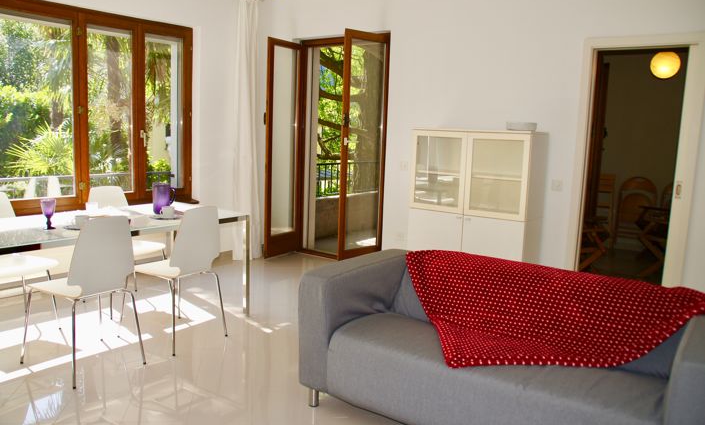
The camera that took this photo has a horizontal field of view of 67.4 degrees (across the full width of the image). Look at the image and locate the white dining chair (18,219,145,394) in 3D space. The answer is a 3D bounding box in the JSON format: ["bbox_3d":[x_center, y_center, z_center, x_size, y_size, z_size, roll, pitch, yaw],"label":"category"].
[{"bbox_3d":[-1.508,0.428,2.964,0.550,0.875,0.480,8,10,35],"label":"white dining chair"}]

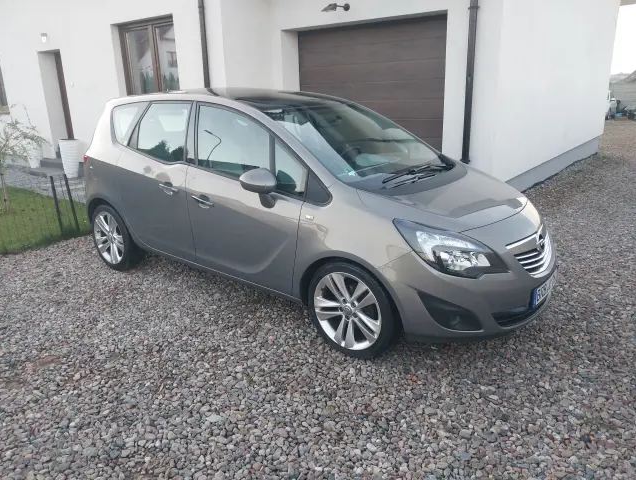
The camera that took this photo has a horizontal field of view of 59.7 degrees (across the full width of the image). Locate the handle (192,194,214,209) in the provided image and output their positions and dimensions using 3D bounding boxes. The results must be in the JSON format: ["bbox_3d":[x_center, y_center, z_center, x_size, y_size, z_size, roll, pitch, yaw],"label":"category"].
[{"bbox_3d":[-0.805,-0.263,3.872,0.225,0.055,0.055,21,27,35],"label":"handle"}]

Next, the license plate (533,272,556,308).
[{"bbox_3d":[1.407,0.274,3.370,0.020,0.115,0.520,13,22,38],"label":"license plate"}]

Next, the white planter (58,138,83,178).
[{"bbox_3d":[-4.464,-1.472,10.002,0.375,0.700,0.375,13,22,38],"label":"white planter"}]

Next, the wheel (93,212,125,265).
[{"bbox_3d":[-1.811,-0.042,5.025,0.485,0.485,0.190,13,22,38],"label":"wheel"}]

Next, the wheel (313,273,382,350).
[{"bbox_3d":[0.232,0.413,3.409,0.485,0.485,0.190,12,22,36],"label":"wheel"}]

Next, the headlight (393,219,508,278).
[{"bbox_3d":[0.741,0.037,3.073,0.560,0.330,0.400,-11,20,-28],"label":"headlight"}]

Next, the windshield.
[{"bbox_3d":[0.298,-0.731,3.997,1.060,0.120,1.330,38,36,25],"label":"windshield"}]

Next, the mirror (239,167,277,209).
[{"bbox_3d":[-0.364,-0.336,3.484,0.180,0.250,0.230,13,22,38],"label":"mirror"}]

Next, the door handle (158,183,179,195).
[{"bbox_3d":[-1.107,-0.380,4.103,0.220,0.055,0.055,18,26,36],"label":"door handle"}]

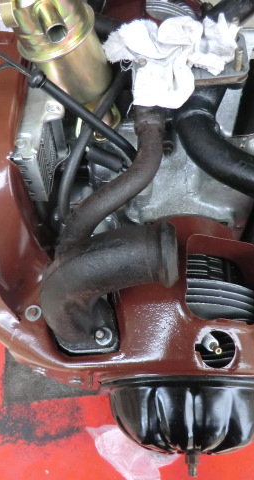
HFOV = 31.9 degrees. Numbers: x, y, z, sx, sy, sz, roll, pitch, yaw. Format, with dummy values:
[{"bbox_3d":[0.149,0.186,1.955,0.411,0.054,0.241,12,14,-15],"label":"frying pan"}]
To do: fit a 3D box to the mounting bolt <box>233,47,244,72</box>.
[{"bbox_3d":[0.105,-0.169,0.417,0.008,0.025,0.008,-2,59,9],"label":"mounting bolt"}]

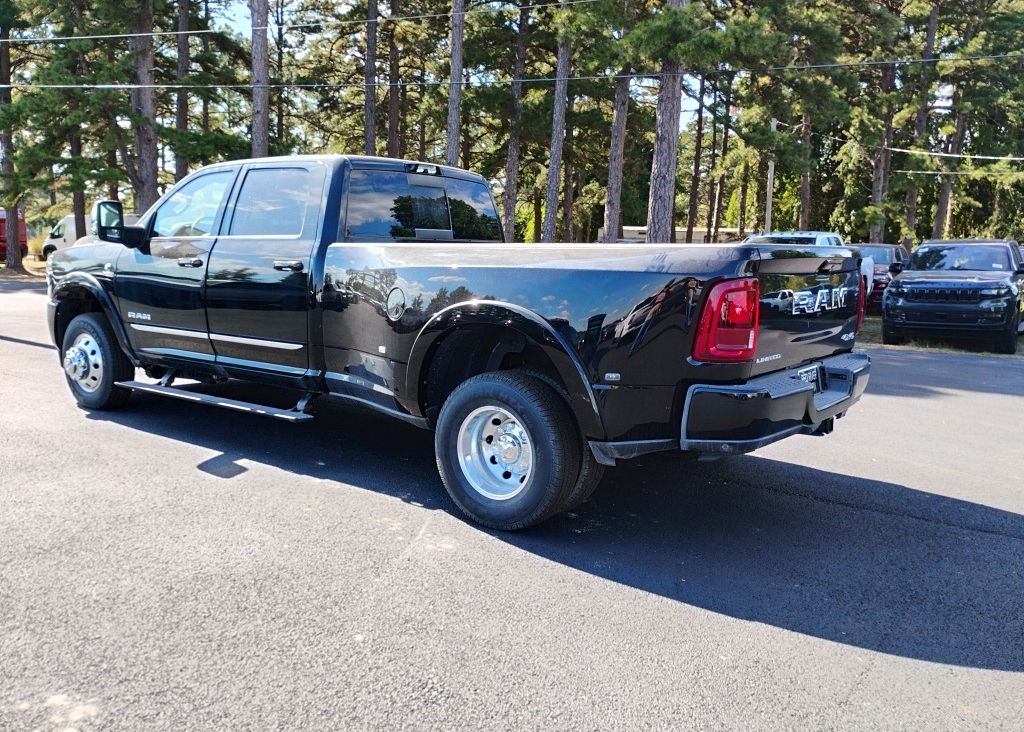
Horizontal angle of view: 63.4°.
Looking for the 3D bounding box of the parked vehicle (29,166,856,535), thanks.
[{"bbox_3d":[-0.988,-0.490,5.961,6.620,1.960,2.460,7,10,36],"label":"parked vehicle"}]

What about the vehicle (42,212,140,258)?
[{"bbox_3d":[-23.078,-6.895,45.089,5.650,2.550,2.080,5,9,29],"label":"vehicle"}]

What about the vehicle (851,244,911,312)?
[{"bbox_3d":[10.613,-2.546,23.821,2.020,1.850,5.400,7,10,36],"label":"vehicle"}]

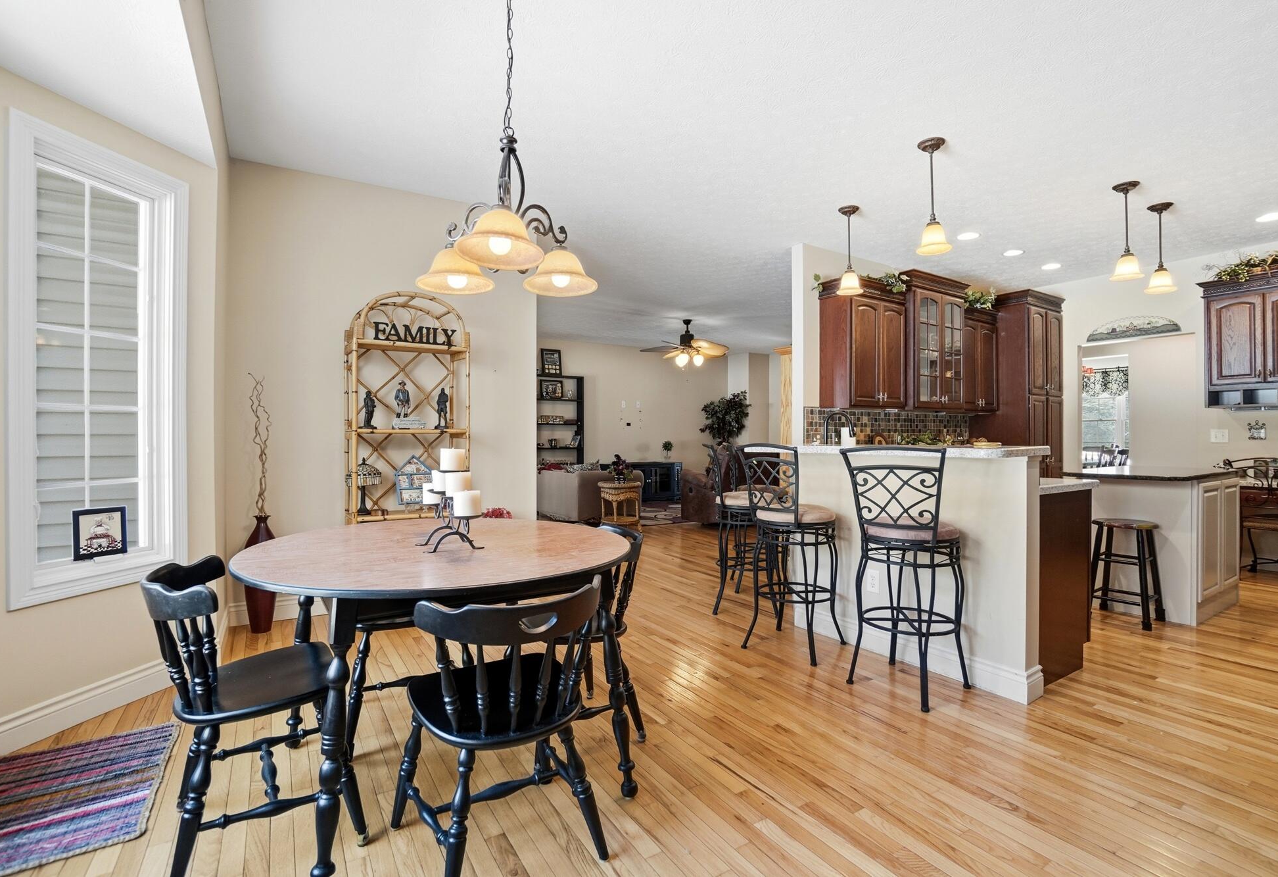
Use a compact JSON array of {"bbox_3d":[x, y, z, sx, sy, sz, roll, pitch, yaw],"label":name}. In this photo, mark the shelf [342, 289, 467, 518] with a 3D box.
[{"bbox_3d":[-1.518,0.090,3.590,0.690,2.030,0.350,0,0,-32],"label":"shelf"}]

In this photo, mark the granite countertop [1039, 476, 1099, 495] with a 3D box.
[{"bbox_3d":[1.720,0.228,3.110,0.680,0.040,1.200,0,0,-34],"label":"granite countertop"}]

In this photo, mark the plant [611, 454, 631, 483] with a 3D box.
[{"bbox_3d":[-0.210,0.354,6.400,0.260,0.350,0.250,0,0,0],"label":"plant"}]

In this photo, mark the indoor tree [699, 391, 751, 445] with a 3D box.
[{"bbox_3d":[1.540,0.130,9.850,0.900,1.950,0.880,0,0,-32],"label":"indoor tree"}]

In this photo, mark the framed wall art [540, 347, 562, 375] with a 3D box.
[{"bbox_3d":[-1.376,-1.206,8.630,0.325,0.430,0.040,0,-8,-34],"label":"framed wall art"}]

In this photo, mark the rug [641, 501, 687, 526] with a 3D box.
[{"bbox_3d":[0.290,1.098,8.300,2.700,0.015,2.200,0,0,-32],"label":"rug"}]

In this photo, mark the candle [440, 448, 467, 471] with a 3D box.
[{"bbox_3d":[-0.588,0.067,1.735,0.079,0.073,0.079,0,0,-32],"label":"candle"}]

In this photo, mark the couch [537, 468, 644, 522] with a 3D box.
[{"bbox_3d":[-0.770,0.755,8.000,1.000,0.700,1.600,0,0,-32],"label":"couch"}]

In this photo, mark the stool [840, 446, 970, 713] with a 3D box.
[{"bbox_3d":[1.178,0.568,2.430,0.460,1.075,0.540,0,0,38],"label":"stool"}]

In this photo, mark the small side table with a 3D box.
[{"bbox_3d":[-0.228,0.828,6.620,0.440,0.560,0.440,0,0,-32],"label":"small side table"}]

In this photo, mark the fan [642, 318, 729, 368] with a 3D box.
[{"bbox_3d":[0.660,-1.318,7.590,1.250,0.660,1.250,0,0,-32],"label":"fan"}]

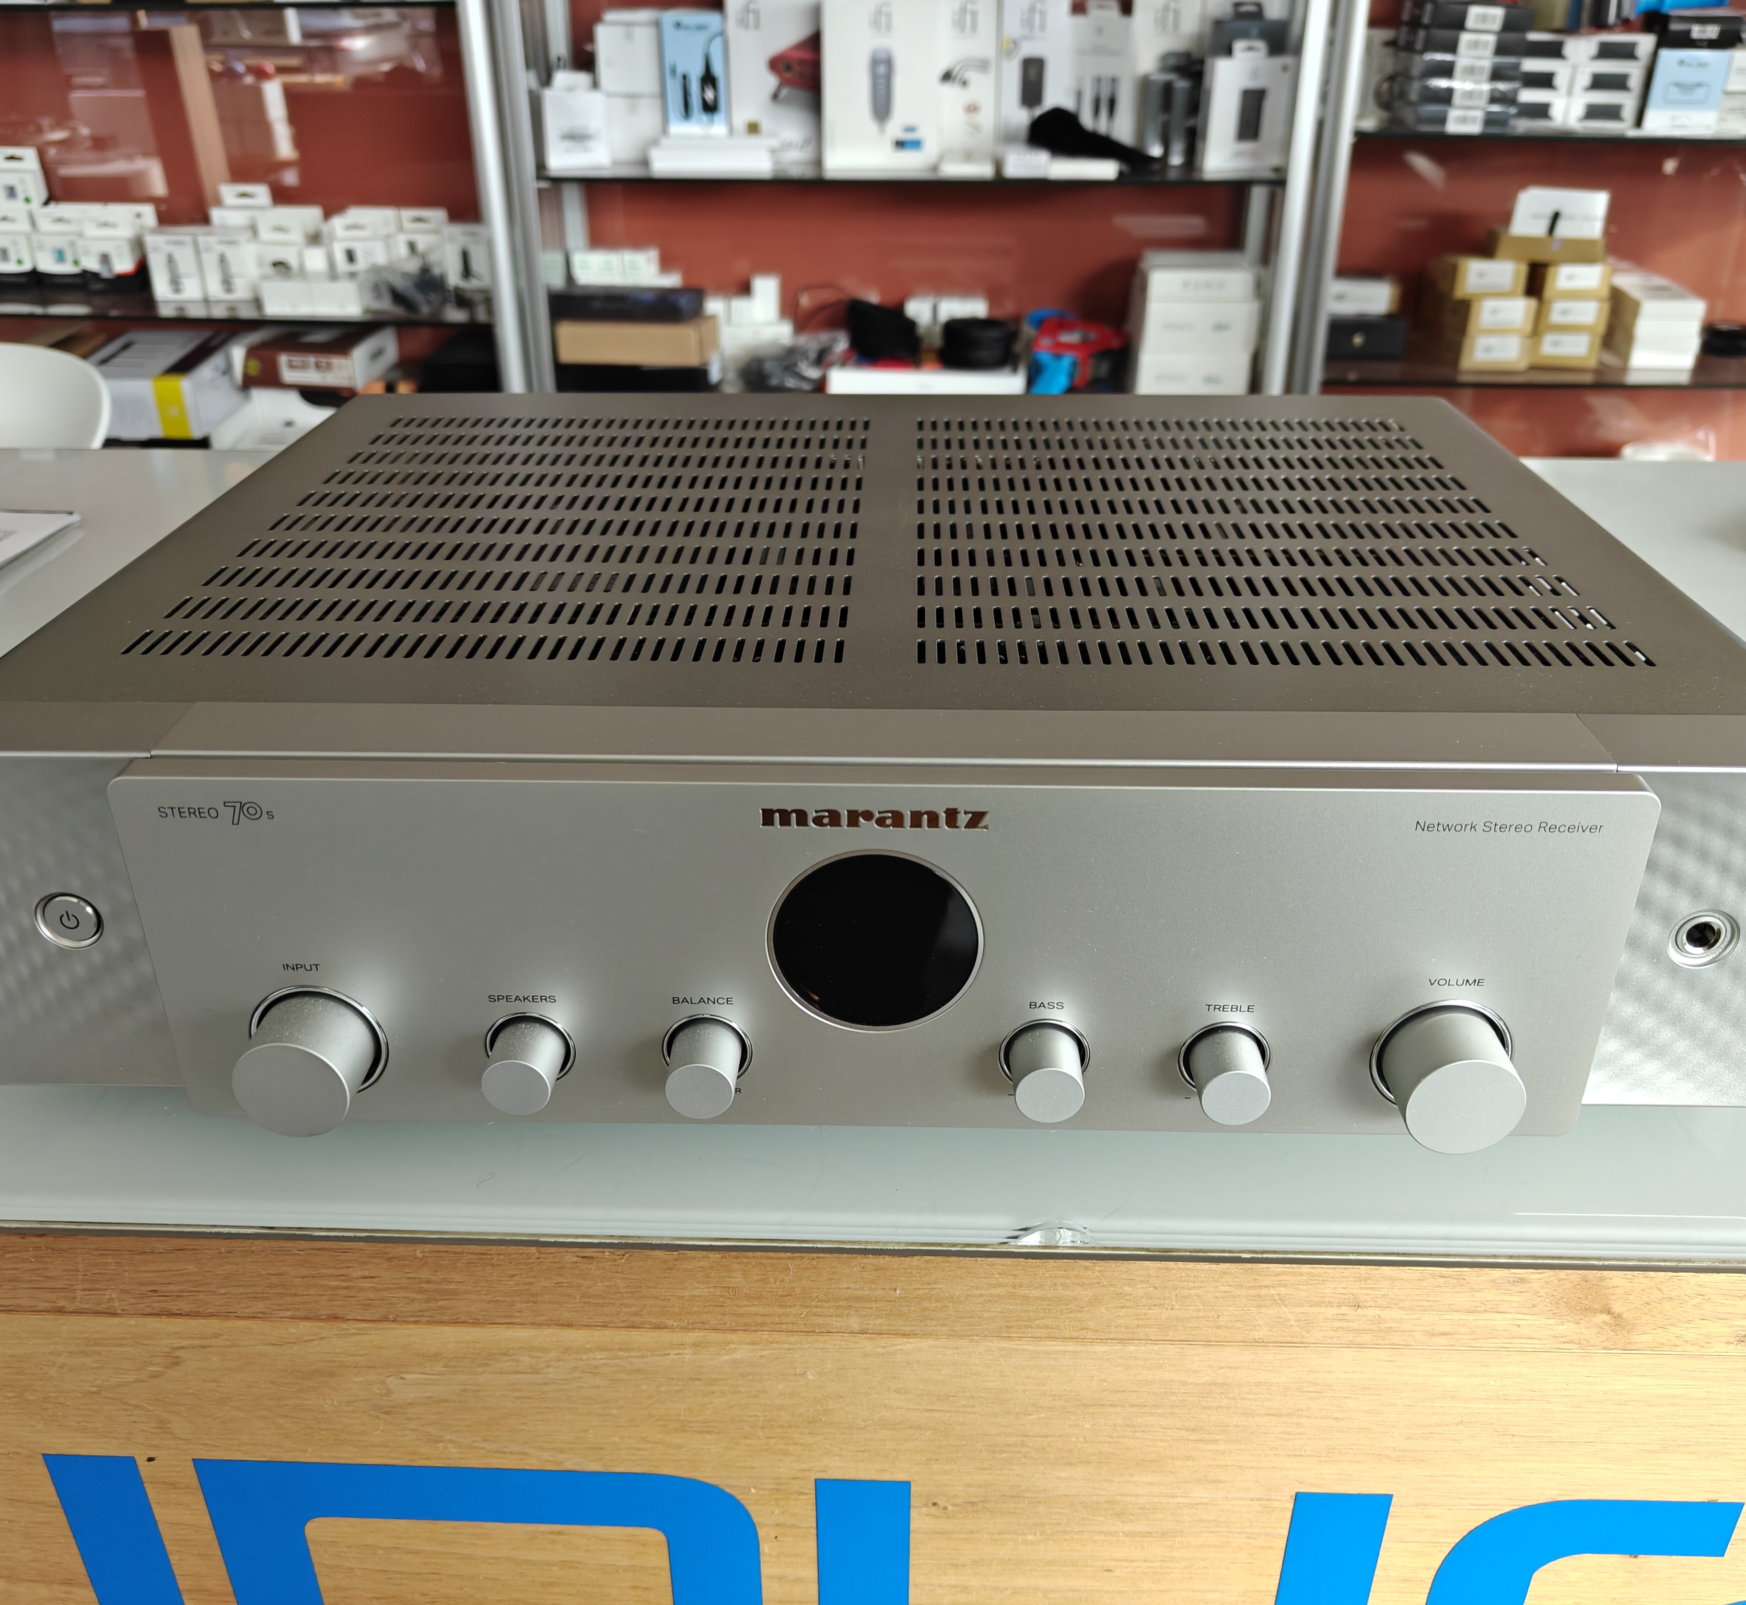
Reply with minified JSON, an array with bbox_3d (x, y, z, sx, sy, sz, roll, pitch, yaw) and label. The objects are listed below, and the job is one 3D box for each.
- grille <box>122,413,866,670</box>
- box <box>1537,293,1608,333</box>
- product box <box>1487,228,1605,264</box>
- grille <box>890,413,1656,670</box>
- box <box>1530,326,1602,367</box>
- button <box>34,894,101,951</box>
[{"bbox_3d":[-0.094,-0.091,0.467,0.179,0.003,0.237,1,28,1],"label":"grille"},{"bbox_3d":[0.960,-0.692,2.082,0.089,0.043,0.130,1,28,1],"label":"box"},{"bbox_3d":[0.917,-0.762,2.033,0.141,0.033,0.065,0,28,1],"label":"product box"},{"bbox_3d":[0.104,-0.087,0.465,0.180,0.004,0.232,0,28,1],"label":"grille"},{"bbox_3d":[0.955,-0.652,2.101,0.089,0.043,0.130,1,28,1],"label":"box"},{"bbox_3d":[-0.185,0.028,0.342,0.015,0.015,0.005,1,28,1],"label":"button"}]

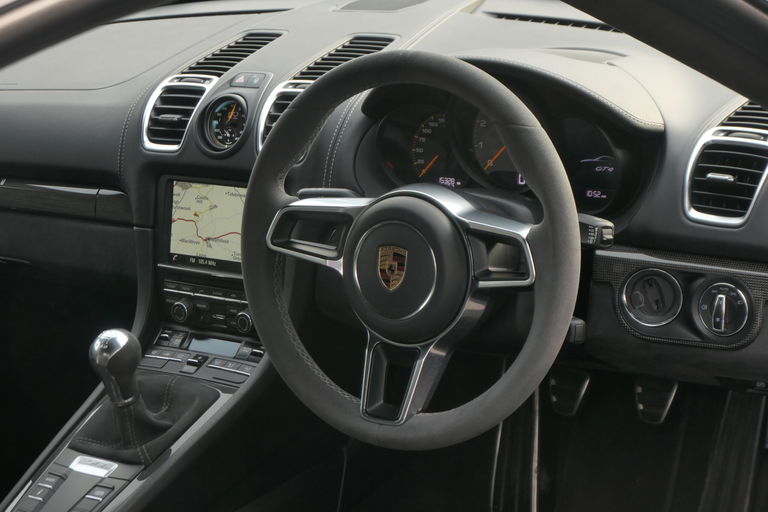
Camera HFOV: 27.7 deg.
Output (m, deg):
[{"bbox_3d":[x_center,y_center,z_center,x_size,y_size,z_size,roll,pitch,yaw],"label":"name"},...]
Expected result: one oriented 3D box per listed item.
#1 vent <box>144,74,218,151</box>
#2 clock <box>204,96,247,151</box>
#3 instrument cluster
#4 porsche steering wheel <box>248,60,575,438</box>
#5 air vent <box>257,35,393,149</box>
[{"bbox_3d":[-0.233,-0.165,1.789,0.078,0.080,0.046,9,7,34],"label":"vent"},{"bbox_3d":[-0.172,-0.151,1.736,0.061,0.061,0.030,9,9,34],"label":"clock"},{"bbox_3d":[0.118,-0.103,1.548,0.280,0.112,0.070,9,8,34],"label":"instrument cluster"},{"bbox_3d":[0.026,-0.005,1.420,0.360,0.360,0.085,9,8,34],"label":"porsche steering wheel"},{"bbox_3d":[-0.061,-0.179,1.742,0.078,0.100,0.187,9,22,34],"label":"air vent"}]

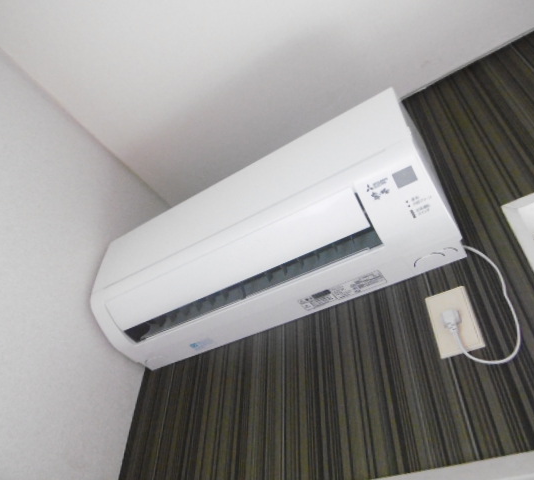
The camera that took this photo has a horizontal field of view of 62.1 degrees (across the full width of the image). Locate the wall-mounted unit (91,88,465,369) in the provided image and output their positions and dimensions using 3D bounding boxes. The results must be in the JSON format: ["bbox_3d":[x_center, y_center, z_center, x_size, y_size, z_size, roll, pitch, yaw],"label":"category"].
[{"bbox_3d":[-0.023,0.016,0.998,0.800,0.280,0.236,-25,-51,24],"label":"wall-mounted unit"}]

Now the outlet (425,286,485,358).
[{"bbox_3d":[0.312,0.137,0.740,0.071,0.121,0.012,-25,-51,24],"label":"outlet"}]

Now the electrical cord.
[{"bbox_3d":[0.336,0.096,0.727,0.108,0.235,0.042,-25,-51,24],"label":"electrical cord"}]

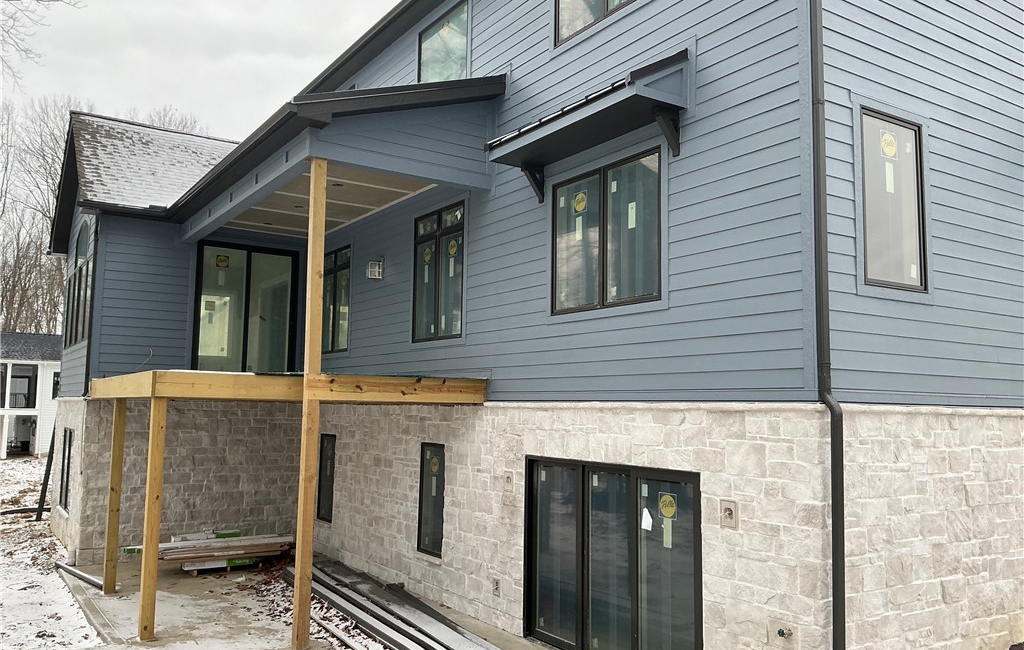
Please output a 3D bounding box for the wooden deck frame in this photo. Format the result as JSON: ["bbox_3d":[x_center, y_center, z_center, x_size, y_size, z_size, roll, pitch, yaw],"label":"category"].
[{"bbox_3d":[-3.627,1.059,11.933,3.642,5.384,6.236,4,-7,-34],"label":"wooden deck frame"}]

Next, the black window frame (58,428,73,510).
[{"bbox_3d":[-8.399,2.710,15.605,0.120,1.475,1.179,4,-7,-34],"label":"black window frame"}]

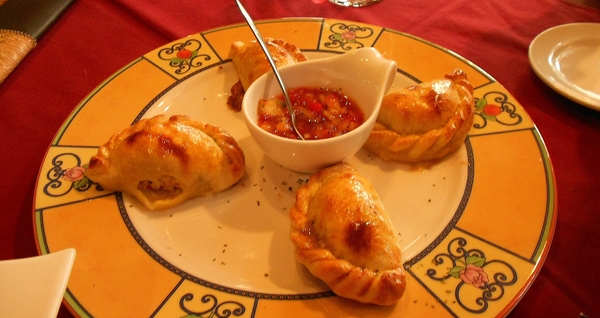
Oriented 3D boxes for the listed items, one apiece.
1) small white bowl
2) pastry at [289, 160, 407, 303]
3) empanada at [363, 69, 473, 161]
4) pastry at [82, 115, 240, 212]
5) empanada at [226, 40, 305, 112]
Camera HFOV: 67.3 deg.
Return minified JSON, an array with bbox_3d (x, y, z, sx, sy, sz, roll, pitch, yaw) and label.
[{"bbox_3d":[0.011,-0.028,0.270,0.089,0.052,0.079,-22,48,-20],"label":"small white bowl"},{"bbox_3d":[0.023,0.029,0.224,0.051,0.035,0.082,-14,46,-12],"label":"pastry"},{"bbox_3d":[0.078,-0.035,0.286,0.084,0.036,0.053,-32,52,-27],"label":"empanada"},{"bbox_3d":[-0.079,-0.003,0.256,0.091,0.039,0.051,-3,45,-1],"label":"pastry"},{"bbox_3d":[-0.025,-0.066,0.322,0.054,0.035,0.081,-16,46,-14],"label":"empanada"}]

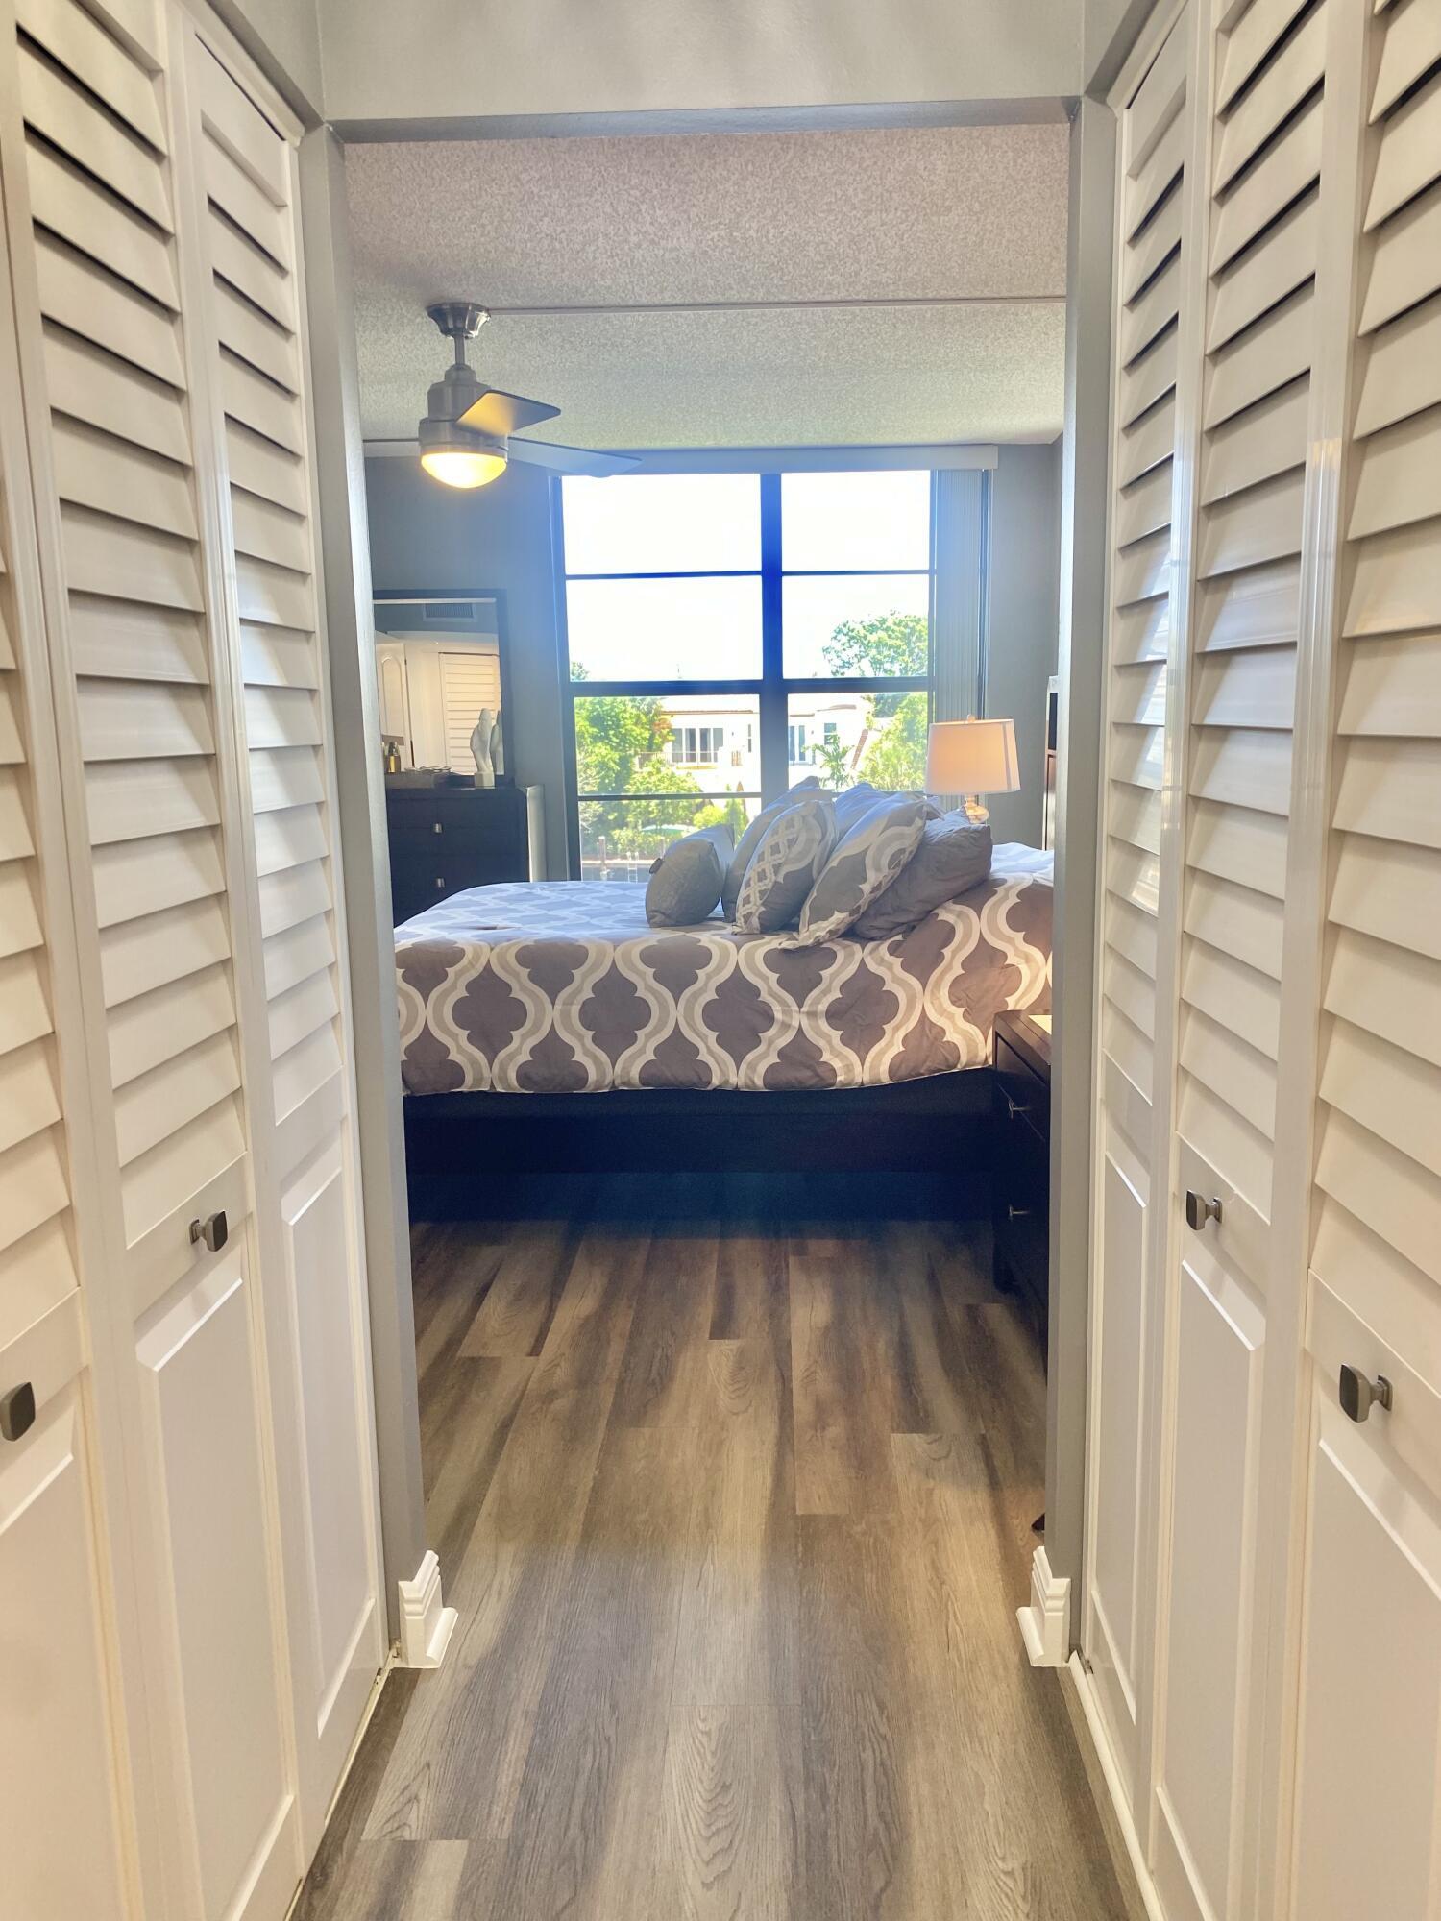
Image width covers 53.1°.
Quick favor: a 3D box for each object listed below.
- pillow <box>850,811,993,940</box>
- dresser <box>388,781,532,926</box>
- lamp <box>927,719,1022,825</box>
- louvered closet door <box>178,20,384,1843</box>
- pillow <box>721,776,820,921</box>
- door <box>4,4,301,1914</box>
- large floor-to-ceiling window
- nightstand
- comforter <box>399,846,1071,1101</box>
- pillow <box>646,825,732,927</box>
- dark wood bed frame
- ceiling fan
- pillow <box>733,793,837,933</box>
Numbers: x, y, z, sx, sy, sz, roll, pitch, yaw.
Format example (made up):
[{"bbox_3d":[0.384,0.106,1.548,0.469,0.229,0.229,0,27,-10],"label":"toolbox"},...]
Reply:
[{"bbox_3d":[0.545,-0.261,3.995,0.430,0.200,0.600,-37,6,7],"label":"pillow"},{"bbox_3d":[-1.419,-0.118,5.771,1.350,1.140,0.450,-1,9,2],"label":"dresser"},{"bbox_3d":[0.961,-0.565,5.451,0.350,0.700,0.350,-1,9,2],"label":"lamp"},{"bbox_3d":[-0.522,0.049,1.745,0.035,2.030,0.378,-1,10,2],"label":"louvered closet door"},{"bbox_3d":[0.169,-0.335,4.117,0.160,0.430,0.480,32,9,-3],"label":"pillow"},{"bbox_3d":[-0.534,0.113,1.375,0.035,2.030,0.378,-1,10,2],"label":"door"},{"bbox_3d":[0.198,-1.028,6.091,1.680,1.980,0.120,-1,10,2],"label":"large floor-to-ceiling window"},{"bbox_3d":[0.882,0.502,3.062,0.460,0.670,0.620,-1,10,1],"label":"nightstand"},{"bbox_3d":[0.107,-0.072,4.528,2.040,0.560,1.760,-1,9,2],"label":"comforter"},{"bbox_3d":[-0.088,-0.252,4.214,0.170,0.300,0.480,32,9,-4],"label":"pillow"},{"bbox_3d":[0.201,0.386,4.599,2.150,0.400,1.600,-1,10,2],"label":"dark wood bed frame"},{"bbox_3d":[-0.721,-1.447,3.710,1.080,0.440,1.120,-1,9,2],"label":"ceiling fan"},{"bbox_3d":[0.183,-0.276,3.944,0.170,0.410,0.450,33,9,-3],"label":"pillow"}]

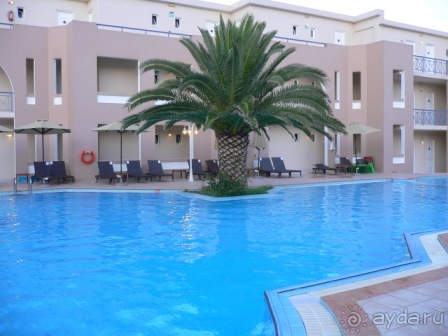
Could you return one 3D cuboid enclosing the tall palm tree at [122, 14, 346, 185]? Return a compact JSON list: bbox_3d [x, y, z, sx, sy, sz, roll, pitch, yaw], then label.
[{"bbox_3d":[0.319,-2.399,16.291,8.000,6.250,7.800,0,2,0],"label":"tall palm tree"}]

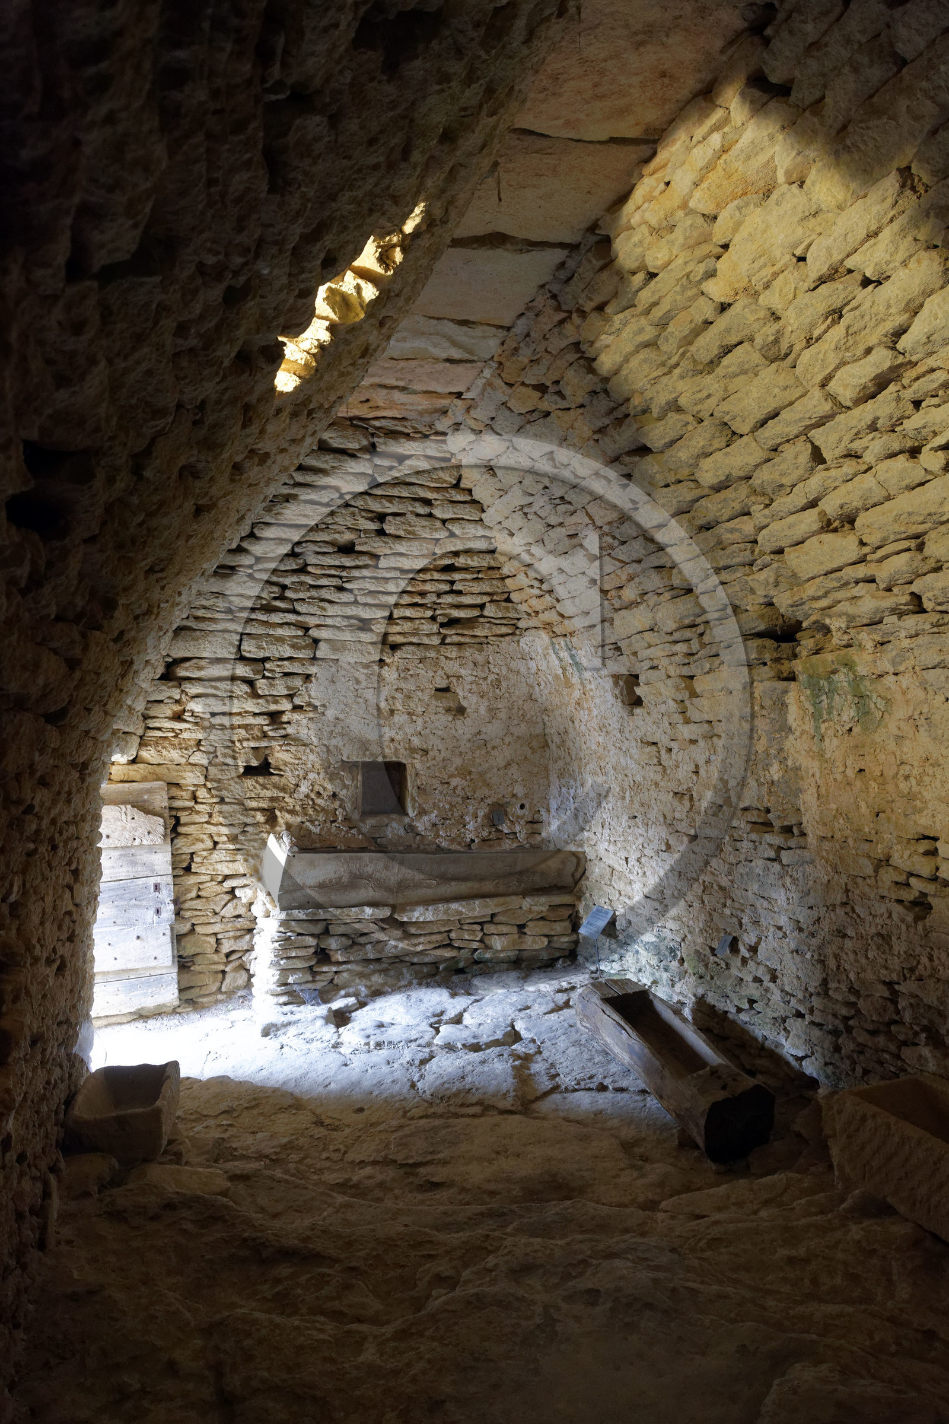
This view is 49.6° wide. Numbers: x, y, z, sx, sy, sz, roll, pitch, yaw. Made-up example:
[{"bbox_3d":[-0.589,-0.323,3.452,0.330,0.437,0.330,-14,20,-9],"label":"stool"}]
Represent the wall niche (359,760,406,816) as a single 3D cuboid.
[{"bbox_3d":[-0.576,0.458,6.270,0.290,0.330,0.250,0,-1,-16],"label":"wall niche"}]

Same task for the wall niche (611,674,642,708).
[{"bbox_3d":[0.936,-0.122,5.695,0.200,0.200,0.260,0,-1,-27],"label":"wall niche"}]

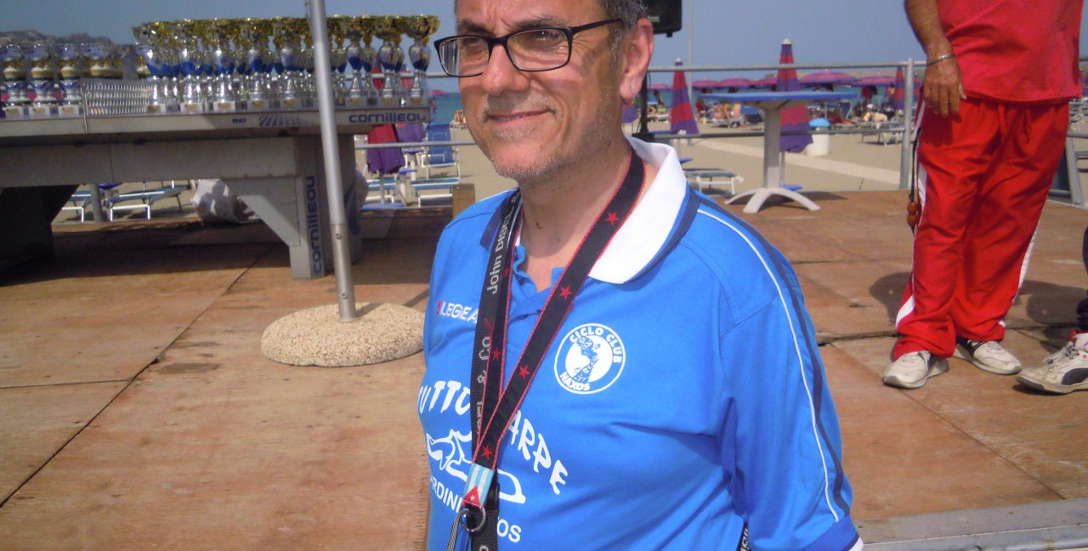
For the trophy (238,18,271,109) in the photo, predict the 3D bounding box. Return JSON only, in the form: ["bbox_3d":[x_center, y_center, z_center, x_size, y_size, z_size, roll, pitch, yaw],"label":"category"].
[{"bbox_3d":[-1.306,-0.945,3.949,0.125,0.399,0.119,-3,12,-6],"label":"trophy"}]

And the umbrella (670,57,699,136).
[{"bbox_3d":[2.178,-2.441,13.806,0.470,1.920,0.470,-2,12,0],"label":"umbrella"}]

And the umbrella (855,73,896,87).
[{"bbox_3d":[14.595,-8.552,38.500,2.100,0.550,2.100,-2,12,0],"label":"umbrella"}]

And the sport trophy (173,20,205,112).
[{"bbox_3d":[-1.591,-0.931,3.929,0.125,0.395,0.119,-3,12,-6],"label":"sport trophy"}]

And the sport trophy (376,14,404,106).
[{"bbox_3d":[-0.681,-0.931,3.828,0.117,0.376,0.117,-3,12,-8],"label":"sport trophy"}]

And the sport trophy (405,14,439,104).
[{"bbox_3d":[-0.594,-0.979,4.019,0.125,0.398,0.119,-3,12,-6],"label":"sport trophy"}]

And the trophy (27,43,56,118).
[{"bbox_3d":[-2.408,-0.927,4.166,0.115,0.325,0.109,-3,12,-6],"label":"trophy"}]

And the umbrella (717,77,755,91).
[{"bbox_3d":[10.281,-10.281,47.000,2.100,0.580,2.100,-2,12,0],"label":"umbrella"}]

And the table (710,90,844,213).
[{"bbox_3d":[1.586,-0.854,6.047,0.877,0.757,0.877,-6,13,-19],"label":"table"}]

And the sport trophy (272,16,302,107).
[{"bbox_3d":[-1.098,-0.904,3.771,0.117,0.377,0.117,-3,12,-8],"label":"sport trophy"}]

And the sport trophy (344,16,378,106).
[{"bbox_3d":[-0.815,-0.924,3.808,0.117,0.377,0.117,-3,12,-8],"label":"sport trophy"}]

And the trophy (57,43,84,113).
[{"bbox_3d":[-1.974,-0.811,3.656,0.102,0.288,0.102,-3,12,-8],"label":"trophy"}]

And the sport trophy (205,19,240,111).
[{"bbox_3d":[-1.372,-0.884,3.734,0.117,0.385,0.117,-3,12,-8],"label":"sport trophy"}]

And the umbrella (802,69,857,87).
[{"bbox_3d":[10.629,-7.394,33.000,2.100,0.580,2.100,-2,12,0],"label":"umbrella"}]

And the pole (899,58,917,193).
[{"bbox_3d":[2.807,-1.162,6.783,0.054,0.989,0.054,-2,12,0],"label":"pole"}]

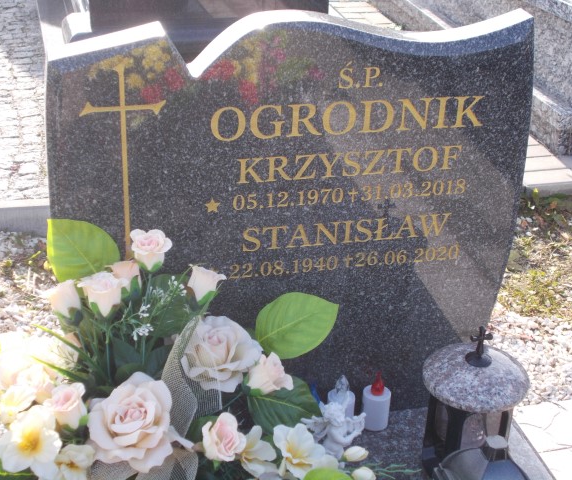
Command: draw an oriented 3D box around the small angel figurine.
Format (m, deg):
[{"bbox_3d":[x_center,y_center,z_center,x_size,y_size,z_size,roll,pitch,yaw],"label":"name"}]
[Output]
[{"bbox_3d":[0.083,0.321,1.804,0.075,0.104,0.096,21,32,35],"label":"small angel figurine"}]

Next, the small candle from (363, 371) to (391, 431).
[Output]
[{"bbox_3d":[0.160,0.279,1.886,0.049,0.110,0.049,1,26,-1],"label":"small candle"}]

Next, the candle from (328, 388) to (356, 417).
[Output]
[{"bbox_3d":[0.097,0.302,1.883,0.049,0.068,0.049,-4,27,-12],"label":"candle"}]

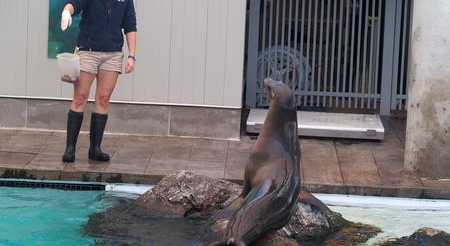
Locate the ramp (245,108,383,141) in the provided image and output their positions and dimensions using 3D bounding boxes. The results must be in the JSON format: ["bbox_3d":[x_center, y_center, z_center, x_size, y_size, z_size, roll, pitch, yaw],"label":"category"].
[{"bbox_3d":[0.828,0.013,14.851,1.225,0.085,0.920,3,9,3],"label":"ramp"}]

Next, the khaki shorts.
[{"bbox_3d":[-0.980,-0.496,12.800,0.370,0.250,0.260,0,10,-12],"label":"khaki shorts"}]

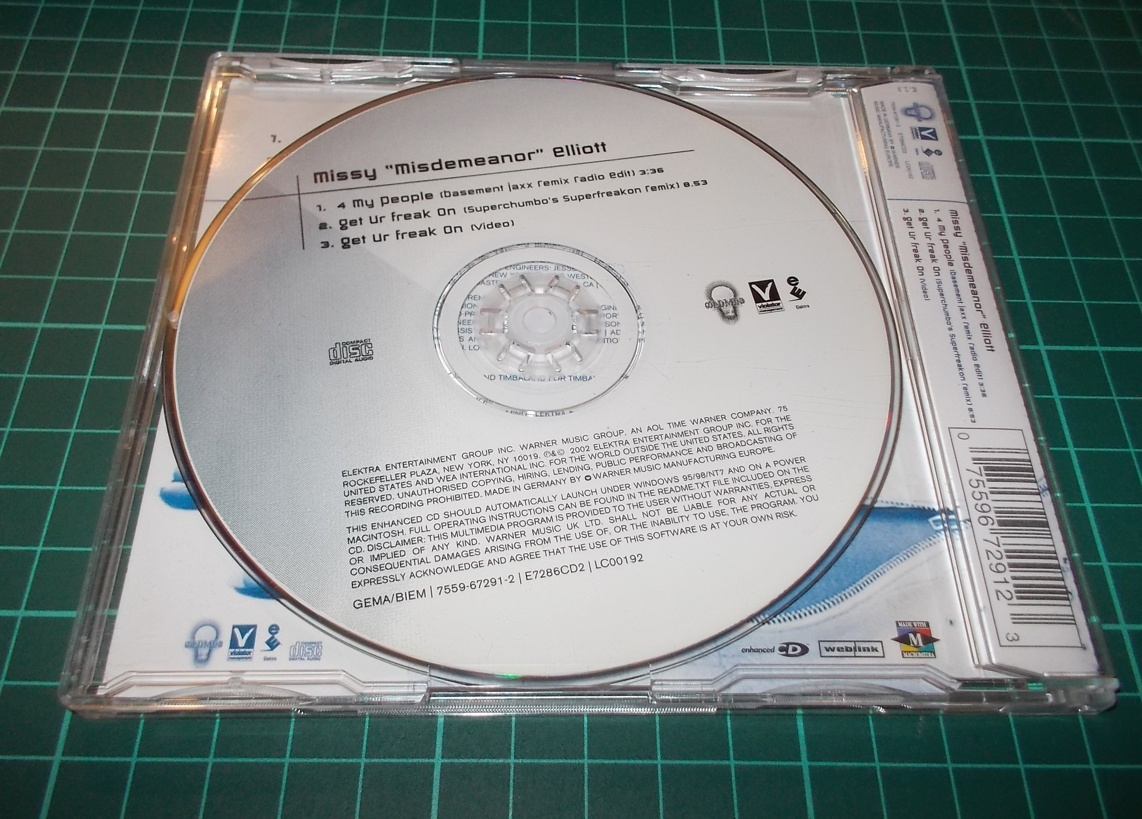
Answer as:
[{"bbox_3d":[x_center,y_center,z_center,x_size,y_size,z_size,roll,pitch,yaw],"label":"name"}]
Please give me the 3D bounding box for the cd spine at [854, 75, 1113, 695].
[{"bbox_3d":[0.065,-0.013,0.163,0.017,0.006,0.118,1,60,-2],"label":"cd spine"}]

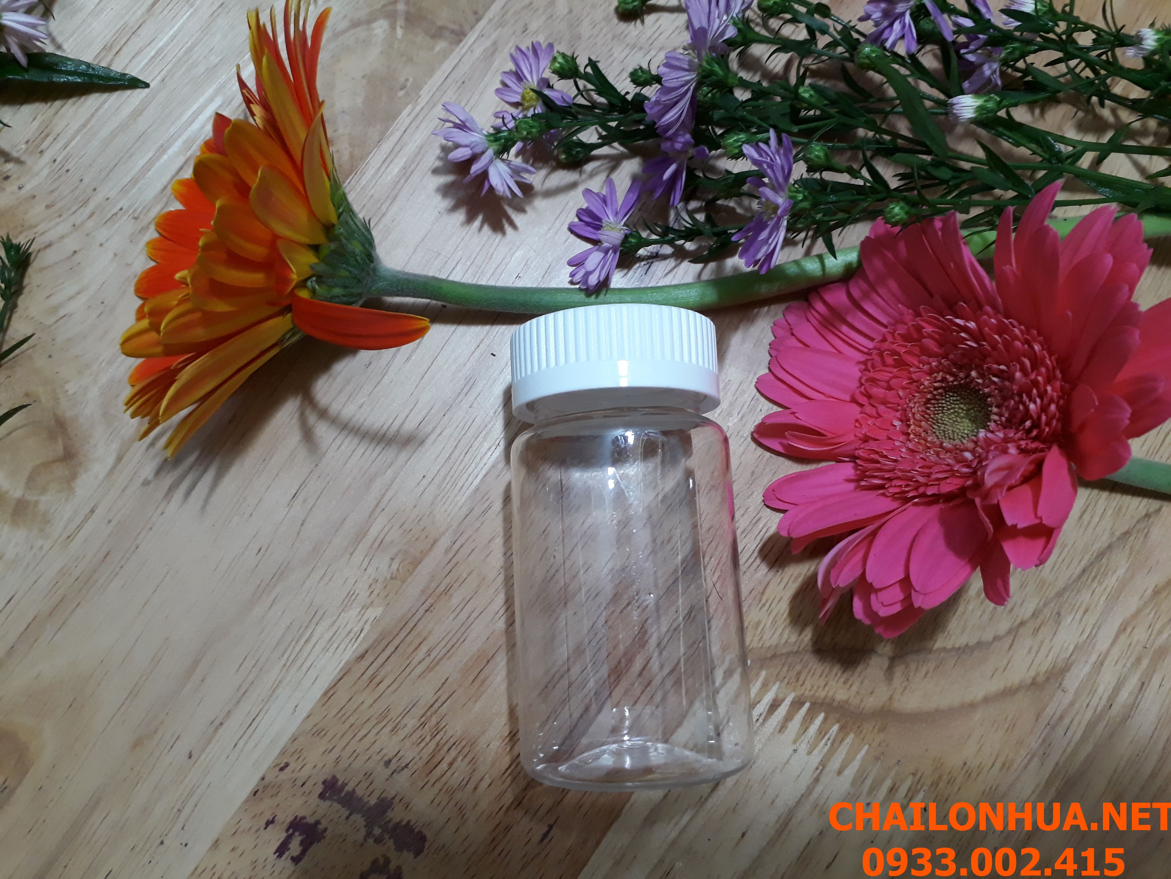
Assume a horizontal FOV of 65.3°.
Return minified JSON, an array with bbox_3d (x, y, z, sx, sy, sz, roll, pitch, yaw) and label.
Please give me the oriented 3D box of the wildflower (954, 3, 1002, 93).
[{"bbox_3d":[0.100,-0.099,0.232,0.012,0.020,0.021,-6,77,3],"label":"wildflower"}]

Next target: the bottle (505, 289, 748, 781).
[{"bbox_3d":[0.008,0.023,0.193,0.046,0.046,0.092,-3,77,-1],"label":"bottle"}]

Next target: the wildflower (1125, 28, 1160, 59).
[{"bbox_3d":[0.143,-0.102,0.234,0.008,0.008,0.008,-18,77,12],"label":"wildflower"}]

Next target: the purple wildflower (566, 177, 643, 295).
[{"bbox_3d":[0.005,-0.049,0.220,0.014,0.024,0.025,3,76,-26],"label":"purple wildflower"}]

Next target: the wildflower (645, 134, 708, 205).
[{"bbox_3d":[0.022,-0.068,0.225,0.014,0.020,0.020,-25,79,-9],"label":"wildflower"}]

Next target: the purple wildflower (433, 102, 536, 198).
[{"bbox_3d":[-0.025,-0.070,0.220,0.015,0.024,0.028,-40,79,21],"label":"purple wildflower"}]

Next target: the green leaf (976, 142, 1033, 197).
[{"bbox_3d":[0.104,-0.067,0.226,0.018,0.003,0.004,39,80,8],"label":"green leaf"}]

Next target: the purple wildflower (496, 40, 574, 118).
[{"bbox_3d":[-0.013,-0.088,0.230,0.025,0.012,0.027,-27,75,34],"label":"purple wildflower"}]

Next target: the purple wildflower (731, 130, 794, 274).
[{"bbox_3d":[0.042,-0.057,0.219,0.014,0.027,0.032,-5,77,-8],"label":"purple wildflower"}]

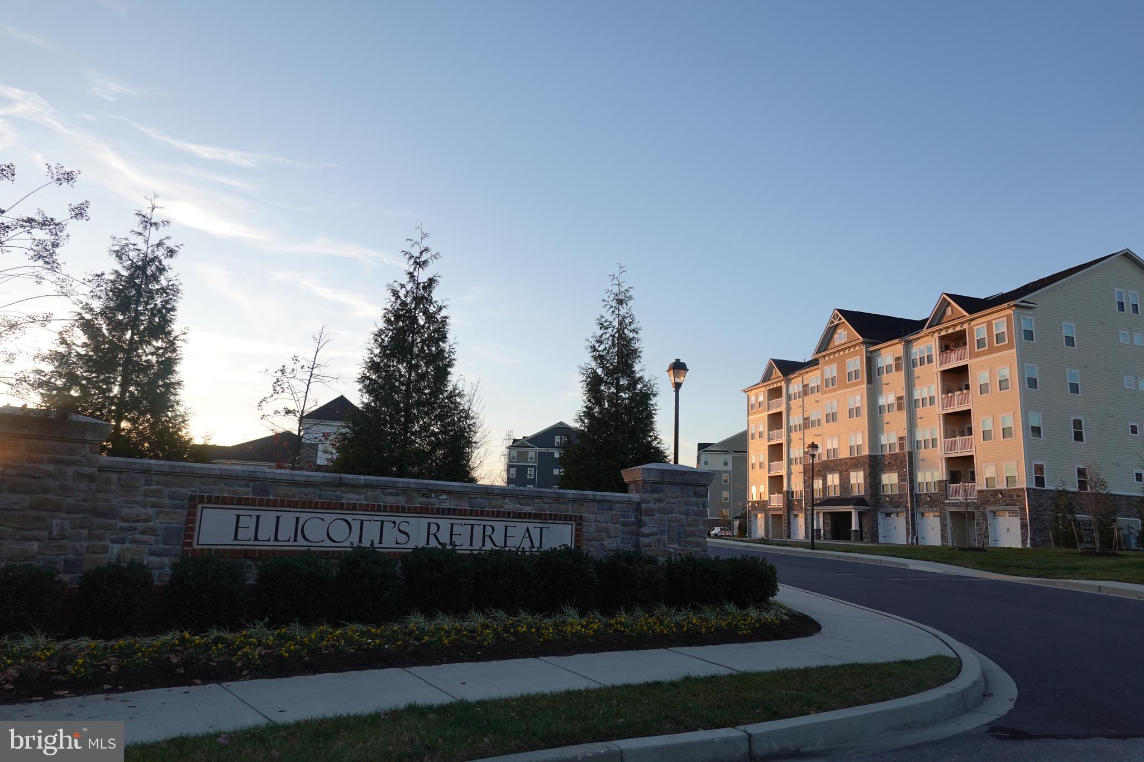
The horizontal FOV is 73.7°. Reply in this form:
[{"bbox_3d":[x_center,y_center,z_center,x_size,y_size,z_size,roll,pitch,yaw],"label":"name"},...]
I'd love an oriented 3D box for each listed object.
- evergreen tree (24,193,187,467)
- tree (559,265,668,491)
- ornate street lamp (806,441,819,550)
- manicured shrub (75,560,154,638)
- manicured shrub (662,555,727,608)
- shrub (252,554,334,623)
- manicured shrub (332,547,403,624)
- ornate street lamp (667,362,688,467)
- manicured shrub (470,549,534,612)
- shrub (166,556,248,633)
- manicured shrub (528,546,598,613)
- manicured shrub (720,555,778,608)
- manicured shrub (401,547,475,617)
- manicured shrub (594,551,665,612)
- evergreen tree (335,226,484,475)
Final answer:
[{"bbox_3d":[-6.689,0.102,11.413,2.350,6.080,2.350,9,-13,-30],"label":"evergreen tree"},{"bbox_3d":[0.943,0.797,15.926,2.400,6.700,2.400,2,-11,0],"label":"tree"},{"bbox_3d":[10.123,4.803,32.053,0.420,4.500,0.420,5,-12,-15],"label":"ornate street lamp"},{"bbox_3d":[-4.299,2.046,7.169,0.606,0.678,0.606,9,-13,-32],"label":"manicured shrub"},{"bbox_3d":[1.716,2.819,10.669,0.888,0.719,0.850,2,-11,0],"label":"manicured shrub"},{"bbox_3d":[-3.135,2.371,8.574,0.860,0.840,0.820,9,-13,-30],"label":"shrub"},{"bbox_3d":[-2.257,2.259,8.440,0.752,0.821,0.752,9,-13,-32],"label":"manicured shrub"},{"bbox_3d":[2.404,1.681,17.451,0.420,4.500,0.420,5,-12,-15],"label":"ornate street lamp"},{"bbox_3d":[-0.911,2.623,9.891,0.830,0.870,0.820,2,-11,0],"label":"manicured shrub"},{"bbox_3d":[-3.629,2.120,7.605,0.730,0.690,0.730,9,-13,-32],"label":"shrub"},{"bbox_3d":[-0.140,2.718,10.346,0.900,0.920,0.850,2,-11,0],"label":"manicured shrub"},{"bbox_3d":[2.582,2.945,11.143,0.852,0.728,0.850,2,-11,0],"label":"manicured shrub"},{"bbox_3d":[-1.558,2.329,8.836,0.837,0.789,0.837,9,-13,-32],"label":"manicured shrub"},{"bbox_3d":[0.784,2.689,10.163,0.938,0.785,0.850,9,-13,-32],"label":"manicured shrub"},{"bbox_3d":[-2.800,0.319,12.897,2.350,6.162,2.350,9,-13,-32],"label":"evergreen tree"}]

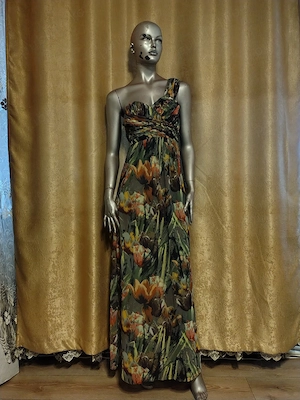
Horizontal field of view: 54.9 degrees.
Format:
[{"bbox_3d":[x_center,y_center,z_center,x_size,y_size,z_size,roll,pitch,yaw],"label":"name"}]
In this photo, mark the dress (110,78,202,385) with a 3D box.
[{"bbox_3d":[0.022,0.122,1.465,0.440,1.440,0.330,0,2,-3],"label":"dress"}]

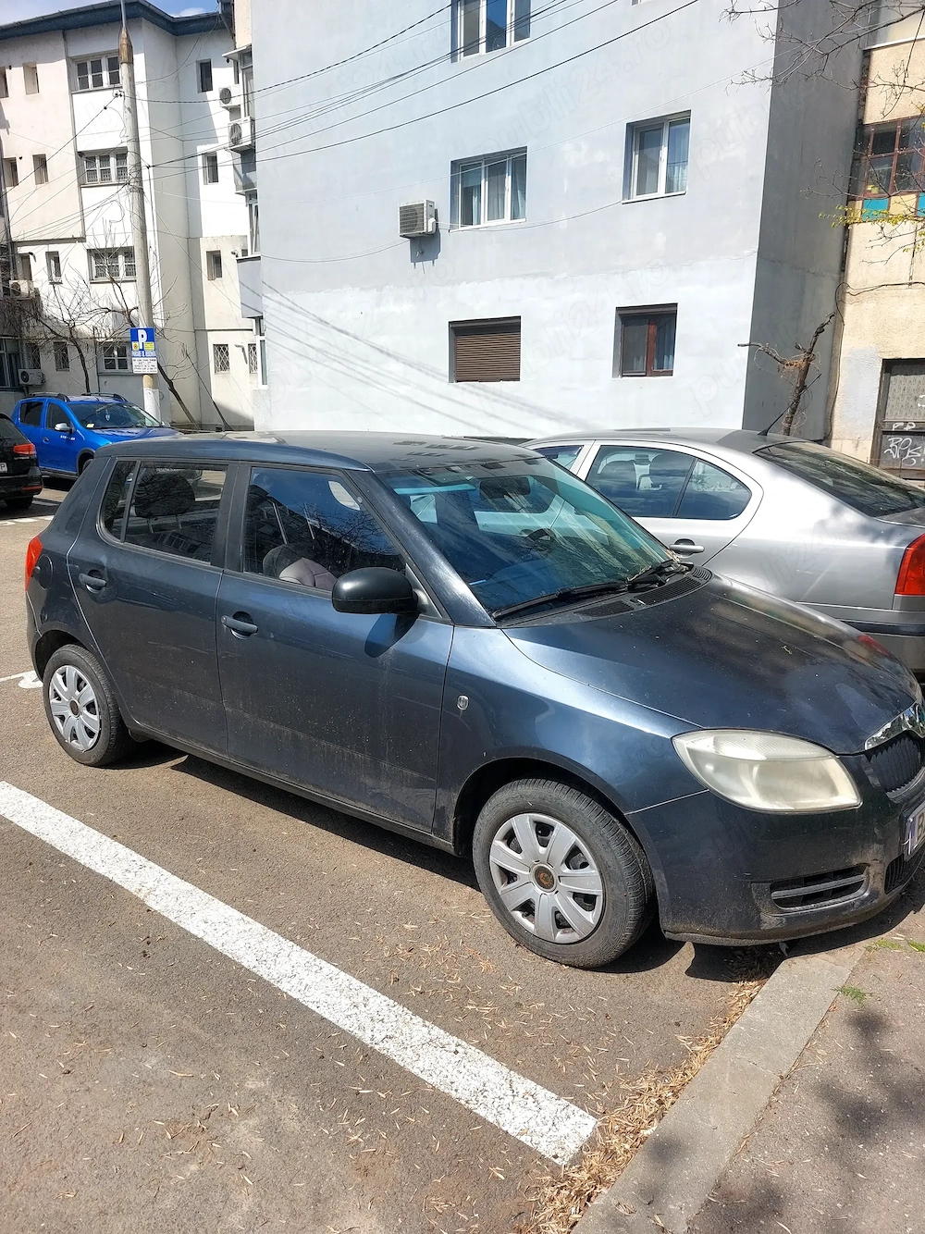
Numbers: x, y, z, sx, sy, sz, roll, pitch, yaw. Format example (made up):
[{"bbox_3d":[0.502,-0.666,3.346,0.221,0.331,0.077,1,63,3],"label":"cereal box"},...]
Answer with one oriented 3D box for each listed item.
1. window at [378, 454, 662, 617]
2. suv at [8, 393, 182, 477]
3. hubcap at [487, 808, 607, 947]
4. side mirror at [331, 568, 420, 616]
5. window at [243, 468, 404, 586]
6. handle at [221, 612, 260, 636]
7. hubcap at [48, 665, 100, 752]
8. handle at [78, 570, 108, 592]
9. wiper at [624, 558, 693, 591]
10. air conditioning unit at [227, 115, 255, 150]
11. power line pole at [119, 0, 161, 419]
[{"bbox_3d":[0.306,-0.350,3.195,0.800,0.110,1.360,45,33,18],"label":"window"},{"bbox_3d":[-6.184,-2.975,14.640,4.080,1.600,1.800,12,18,39],"label":"suv"},{"bbox_3d":[0.248,0.773,2.537,0.400,0.400,0.060,12,18,38],"label":"hubcap"},{"bbox_3d":[-0.263,-0.078,2.605,0.150,0.152,0.230,10,17,34],"label":"side mirror"},{"bbox_3d":[-0.471,-0.279,2.875,0.800,0.410,0.055,10,-5,34],"label":"window"},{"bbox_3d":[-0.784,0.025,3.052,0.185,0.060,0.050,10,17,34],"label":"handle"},{"bbox_3d":[-1.758,0.415,3.899,0.400,0.400,0.060,10,17,34],"label":"hubcap"},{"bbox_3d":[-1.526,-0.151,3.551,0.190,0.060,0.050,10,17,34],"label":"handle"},{"bbox_3d":[0.747,-0.160,3.315,0.100,0.070,0.580,10,17,34],"label":"wiper"},{"bbox_3d":[-4.973,-10.992,19.503,0.750,0.540,0.280,10,17,33],"label":"air conditioning unit"},{"bbox_3d":[-6.186,-7.063,16.465,0.320,8.800,0.320,11,17,34],"label":"power line pole"}]

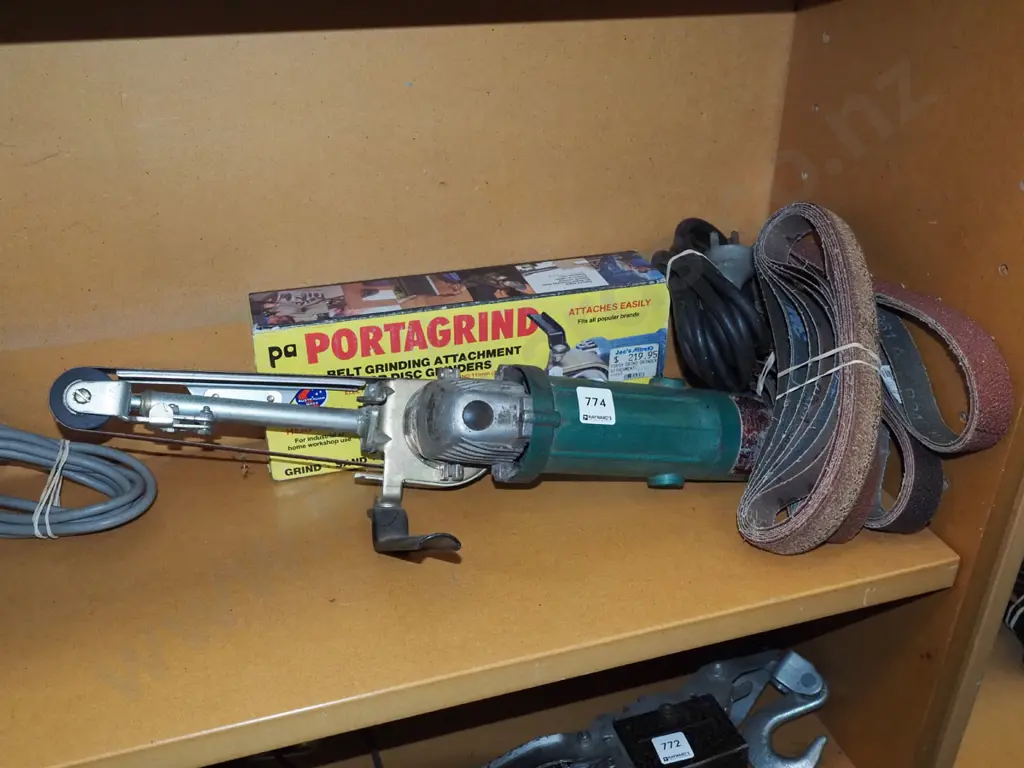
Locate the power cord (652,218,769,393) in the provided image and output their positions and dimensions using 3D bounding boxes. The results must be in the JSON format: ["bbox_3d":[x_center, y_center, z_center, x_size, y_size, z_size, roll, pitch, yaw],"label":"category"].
[{"bbox_3d":[0.164,-0.057,0.754,0.093,0.144,0.082,-8,29,-16],"label":"power cord"}]

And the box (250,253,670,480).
[{"bbox_3d":[-0.036,-0.018,0.727,0.305,0.122,0.062,-8,29,-16],"label":"box"}]

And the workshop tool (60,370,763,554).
[{"bbox_3d":[-0.054,0.045,0.629,0.479,0.130,0.103,6,-18,-15],"label":"workshop tool"}]

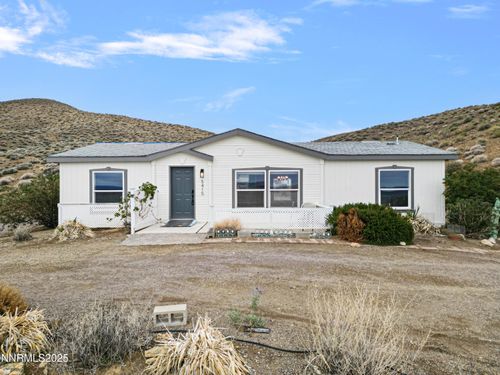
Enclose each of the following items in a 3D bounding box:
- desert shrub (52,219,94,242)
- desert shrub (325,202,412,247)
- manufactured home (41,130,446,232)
[{"bbox_3d":[-5.430,1.270,10.650,1.270,0.640,1.100,0,0,0],"label":"desert shrub"},{"bbox_3d":[3.520,0.980,10.200,2.500,1.120,1.900,0,0,0],"label":"desert shrub"},{"bbox_3d":[0.120,-0.370,17.100,15.300,3.750,8.300,0,0,0],"label":"manufactured home"}]

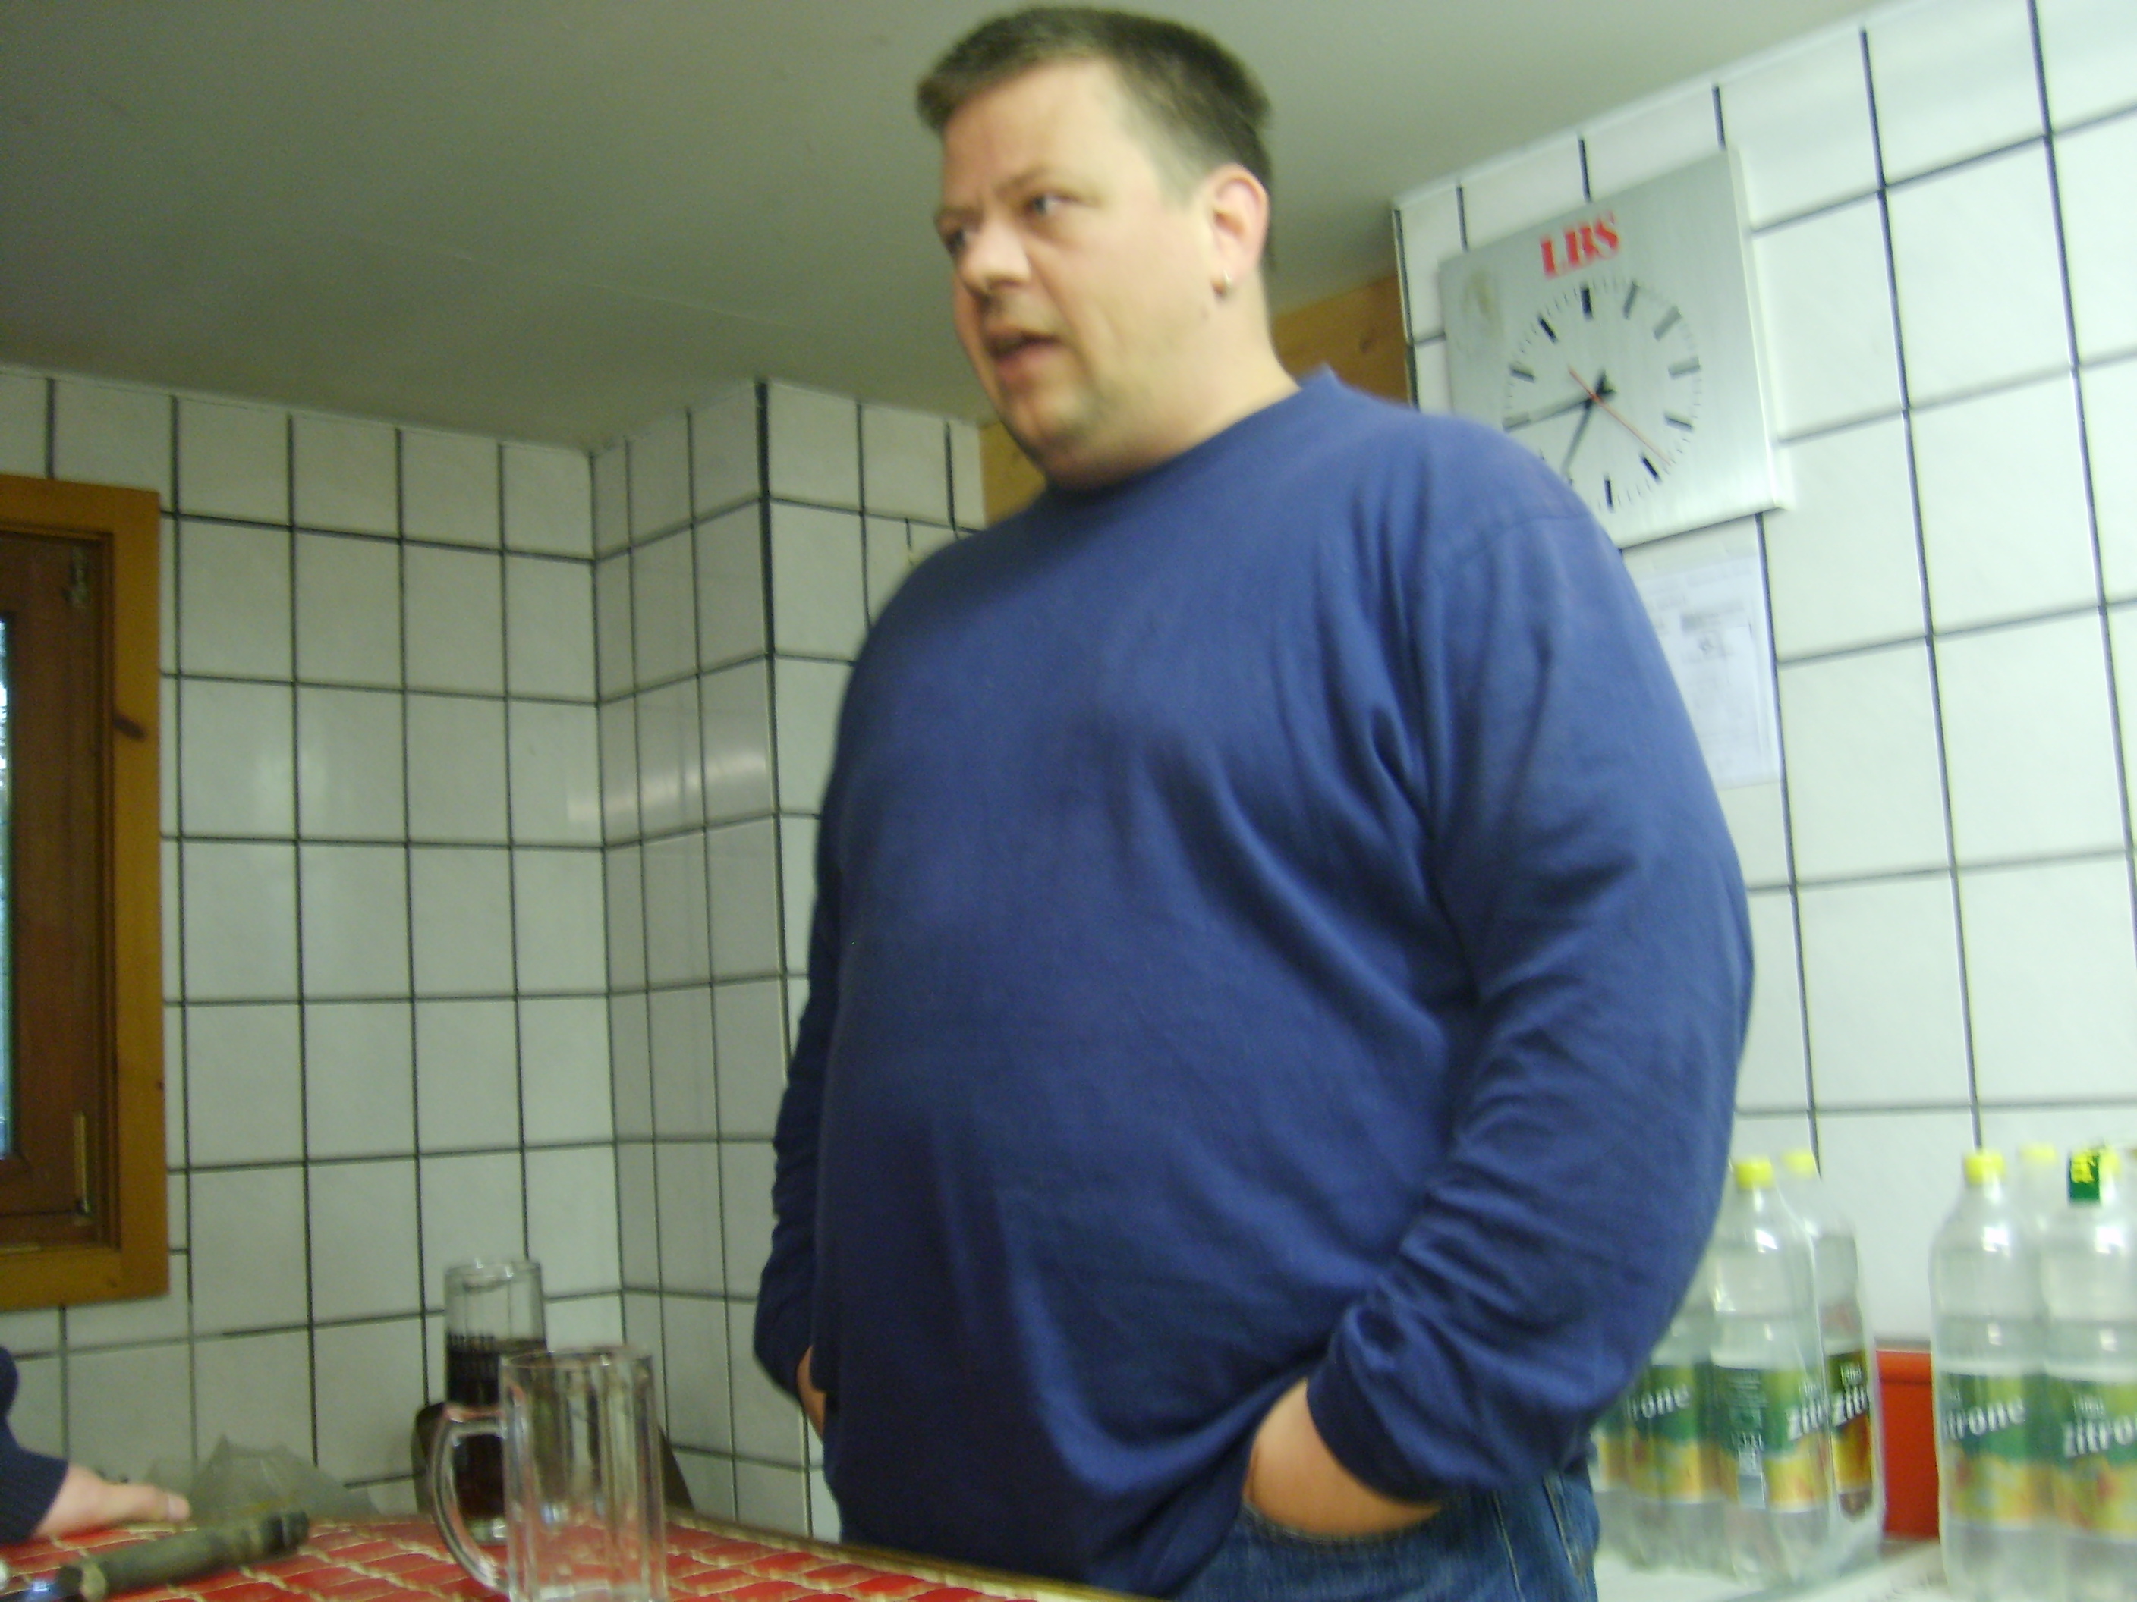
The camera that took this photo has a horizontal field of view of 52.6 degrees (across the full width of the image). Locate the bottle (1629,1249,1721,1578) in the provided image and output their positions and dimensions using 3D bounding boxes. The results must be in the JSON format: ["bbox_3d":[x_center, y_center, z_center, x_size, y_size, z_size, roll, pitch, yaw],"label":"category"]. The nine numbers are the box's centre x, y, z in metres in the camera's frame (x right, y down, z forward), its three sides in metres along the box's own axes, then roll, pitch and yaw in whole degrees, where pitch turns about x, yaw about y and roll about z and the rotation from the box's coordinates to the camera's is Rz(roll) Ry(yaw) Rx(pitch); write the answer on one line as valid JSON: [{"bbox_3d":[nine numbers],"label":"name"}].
[{"bbox_3d":[0.503,0.464,1.802,0.087,0.323,0.087,2,-9,-44],"label":"bottle"}]

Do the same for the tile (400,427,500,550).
[{"bbox_3d":[-0.841,-0.419,2.940,0.150,0.150,0.010,2,-8,-42],"label":"tile"}]

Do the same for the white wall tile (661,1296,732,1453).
[{"bbox_3d":[-0.485,0.750,2.827,0.010,0.200,0.150,2,-8,-43],"label":"white wall tile"}]

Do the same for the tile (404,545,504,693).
[{"bbox_3d":[-0.818,-0.239,2.876,0.150,0.200,0.010,3,-8,-43],"label":"tile"}]

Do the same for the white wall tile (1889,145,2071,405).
[{"bbox_3d":[0.759,-0.438,1.808,0.010,0.198,0.148,3,-9,-43],"label":"white wall tile"}]

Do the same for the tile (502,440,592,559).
[{"bbox_3d":[-0.734,-0.415,3.037,0.139,0.150,0.010,2,-8,-42],"label":"tile"}]

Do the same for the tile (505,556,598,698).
[{"bbox_3d":[-0.724,-0.238,3.017,0.139,0.200,0.010,2,-8,-42],"label":"tile"}]

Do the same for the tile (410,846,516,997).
[{"bbox_3d":[-0.804,0.160,2.860,0.145,0.198,0.010,2,-9,-44],"label":"tile"}]

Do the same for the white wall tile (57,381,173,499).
[{"bbox_3d":[-1.139,-0.421,2.587,0.148,0.149,0.010,2,-8,-43],"label":"white wall tile"}]

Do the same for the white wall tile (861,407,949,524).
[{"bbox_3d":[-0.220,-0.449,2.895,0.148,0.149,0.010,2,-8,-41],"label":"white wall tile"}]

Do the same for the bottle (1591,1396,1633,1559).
[{"bbox_3d":[0.426,0.459,1.796,0.088,0.325,0.088,3,-8,-43],"label":"bottle"}]

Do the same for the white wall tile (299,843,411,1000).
[{"bbox_3d":[-0.899,0.152,2.720,0.148,0.198,0.010,2,-8,-43],"label":"white wall tile"}]

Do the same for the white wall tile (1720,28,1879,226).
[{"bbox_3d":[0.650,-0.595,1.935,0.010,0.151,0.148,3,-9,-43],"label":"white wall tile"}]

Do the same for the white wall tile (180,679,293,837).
[{"bbox_3d":[-1.029,-0.050,2.678,0.145,0.198,0.010,2,-9,-44],"label":"white wall tile"}]

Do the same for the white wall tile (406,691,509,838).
[{"bbox_3d":[-0.816,-0.040,2.882,0.145,0.198,0.010,2,-9,-44],"label":"white wall tile"}]

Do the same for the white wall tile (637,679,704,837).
[{"bbox_3d":[-0.526,-0.054,2.877,0.010,0.200,0.150,3,-8,-43],"label":"white wall tile"}]

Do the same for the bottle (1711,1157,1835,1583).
[{"bbox_3d":[0.562,0.453,1.740,0.087,0.323,0.087,2,-9,-44],"label":"bottle"}]

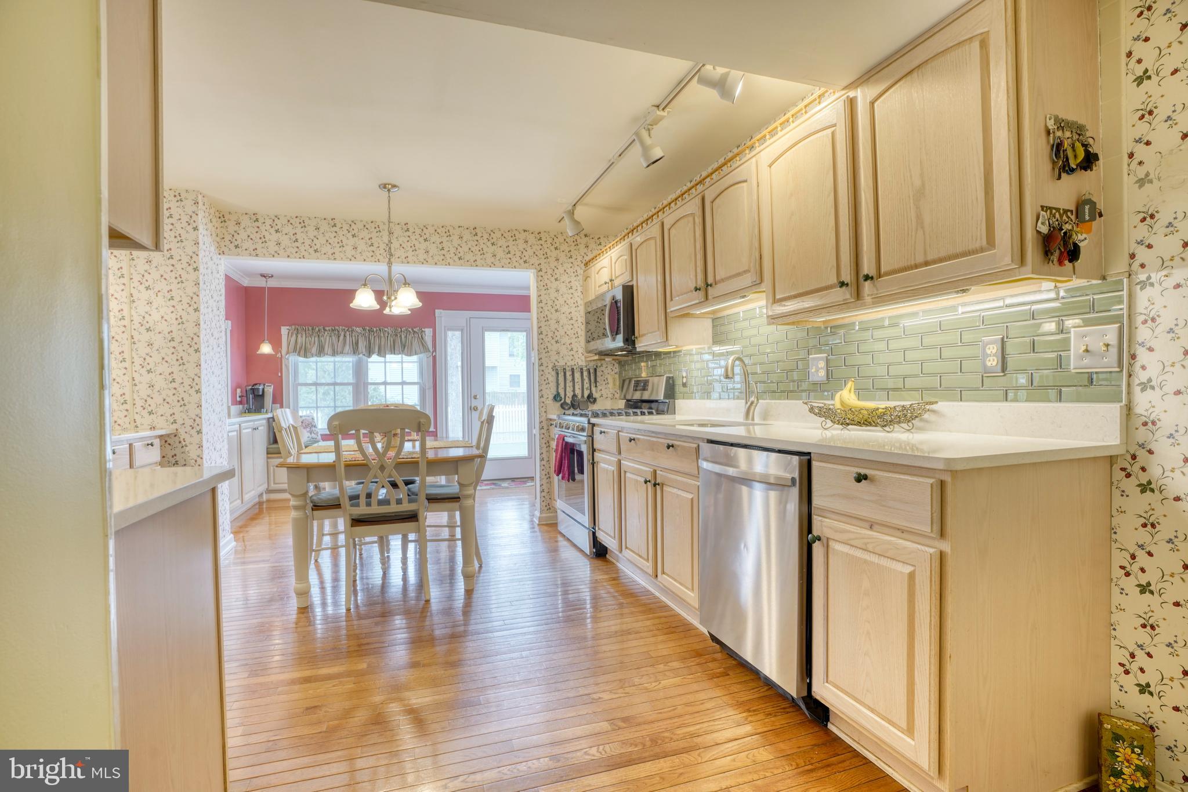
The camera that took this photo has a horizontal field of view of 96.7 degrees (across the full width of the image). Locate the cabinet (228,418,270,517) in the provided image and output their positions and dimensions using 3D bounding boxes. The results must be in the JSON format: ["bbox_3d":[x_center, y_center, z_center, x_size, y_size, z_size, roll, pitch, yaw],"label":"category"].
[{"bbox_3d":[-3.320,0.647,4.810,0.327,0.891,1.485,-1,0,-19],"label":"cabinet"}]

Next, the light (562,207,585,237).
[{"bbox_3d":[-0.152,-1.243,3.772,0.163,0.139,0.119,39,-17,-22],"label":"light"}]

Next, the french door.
[{"bbox_3d":[-1.330,0.004,6.736,1.280,2.110,0.120,-1,0,-17],"label":"french door"}]

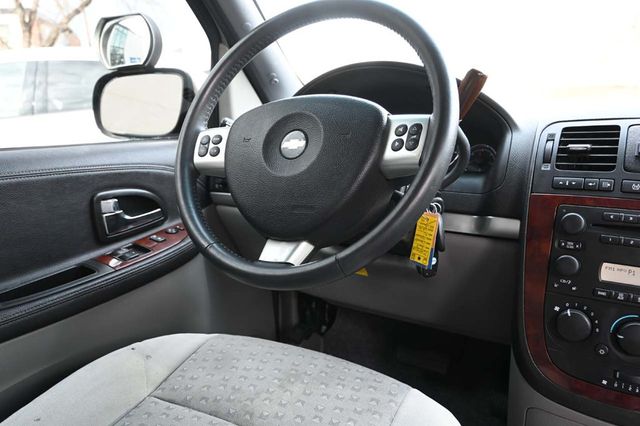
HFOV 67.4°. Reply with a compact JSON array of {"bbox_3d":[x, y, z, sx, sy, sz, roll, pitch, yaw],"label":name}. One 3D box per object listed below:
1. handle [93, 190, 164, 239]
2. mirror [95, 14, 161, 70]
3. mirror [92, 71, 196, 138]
[{"bbox_3d":[-0.325,0.003,0.820,0.030,0.075,0.132,6,13,30],"label":"handle"},{"bbox_3d":[-0.418,-0.372,1.050,0.120,0.110,0.055,2,12,15],"label":"mirror"},{"bbox_3d":[-0.394,-0.244,1.085,0.225,0.150,0.100,2,12,15],"label":"mirror"}]

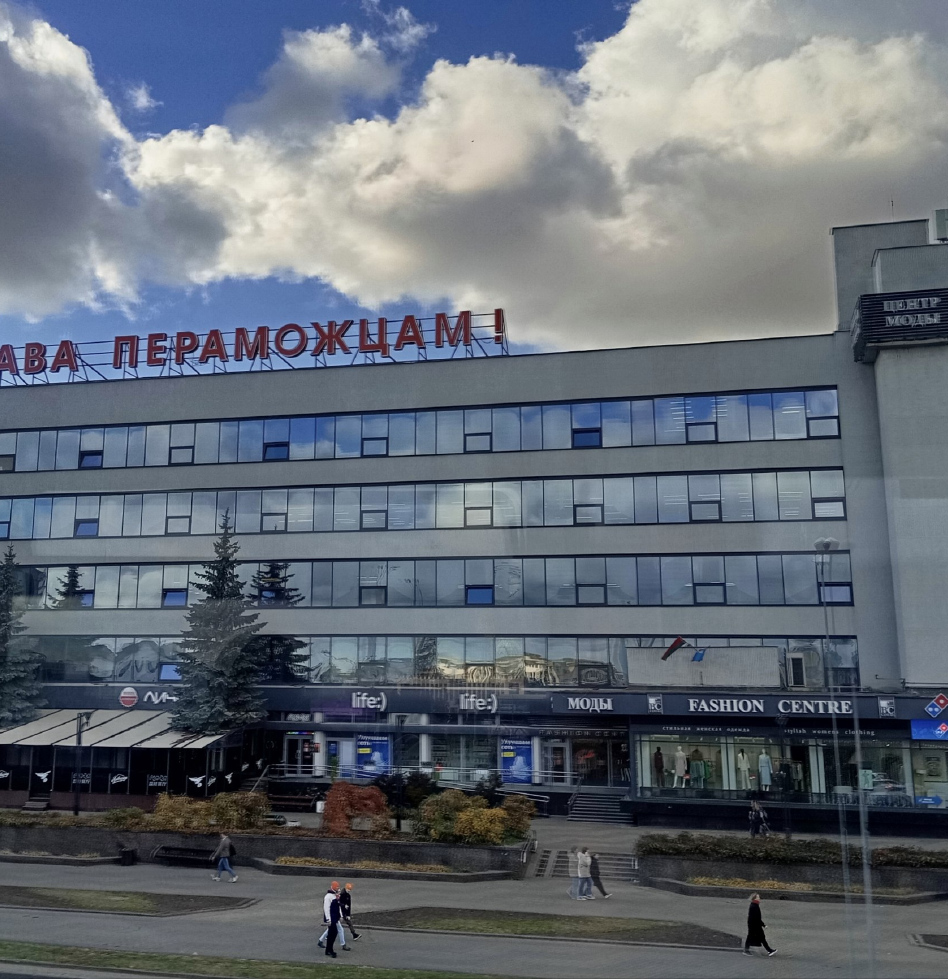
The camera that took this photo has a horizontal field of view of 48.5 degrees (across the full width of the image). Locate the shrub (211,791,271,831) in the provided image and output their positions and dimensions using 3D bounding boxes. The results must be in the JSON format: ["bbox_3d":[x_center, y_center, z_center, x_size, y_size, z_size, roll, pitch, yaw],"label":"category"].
[{"bbox_3d":[-10.025,13.715,45.269,2.450,1.408,2.000,-2,-10,13],"label":"shrub"}]

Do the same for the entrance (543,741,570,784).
[{"bbox_3d":[3.843,12.852,49.333,1.380,2.100,0.200,-2,-10,13],"label":"entrance"}]

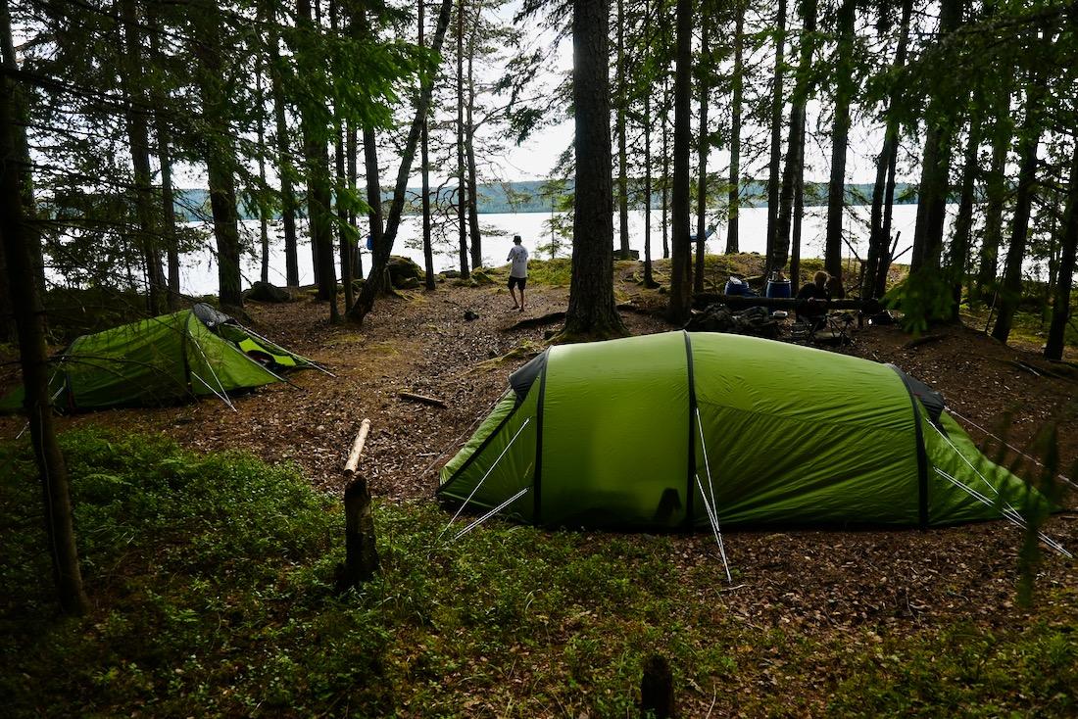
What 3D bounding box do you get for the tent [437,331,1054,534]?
[{"bbox_3d":[1.435,0.423,5.646,4.650,1.220,1.730,0,12,8],"label":"tent"}]

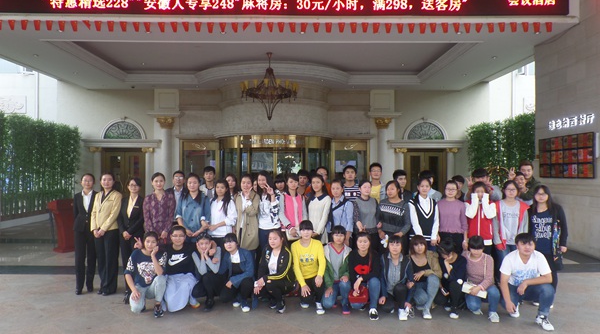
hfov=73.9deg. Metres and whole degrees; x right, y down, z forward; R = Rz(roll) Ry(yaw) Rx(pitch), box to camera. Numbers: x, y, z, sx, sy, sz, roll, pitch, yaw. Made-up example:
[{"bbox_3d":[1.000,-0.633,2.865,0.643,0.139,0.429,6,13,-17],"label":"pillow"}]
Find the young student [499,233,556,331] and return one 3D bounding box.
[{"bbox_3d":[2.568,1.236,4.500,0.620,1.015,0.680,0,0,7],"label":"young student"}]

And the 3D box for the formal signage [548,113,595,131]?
[{"bbox_3d":[5.790,-0.954,8.550,0.070,0.220,1.420,0,-1,0],"label":"formal signage"}]

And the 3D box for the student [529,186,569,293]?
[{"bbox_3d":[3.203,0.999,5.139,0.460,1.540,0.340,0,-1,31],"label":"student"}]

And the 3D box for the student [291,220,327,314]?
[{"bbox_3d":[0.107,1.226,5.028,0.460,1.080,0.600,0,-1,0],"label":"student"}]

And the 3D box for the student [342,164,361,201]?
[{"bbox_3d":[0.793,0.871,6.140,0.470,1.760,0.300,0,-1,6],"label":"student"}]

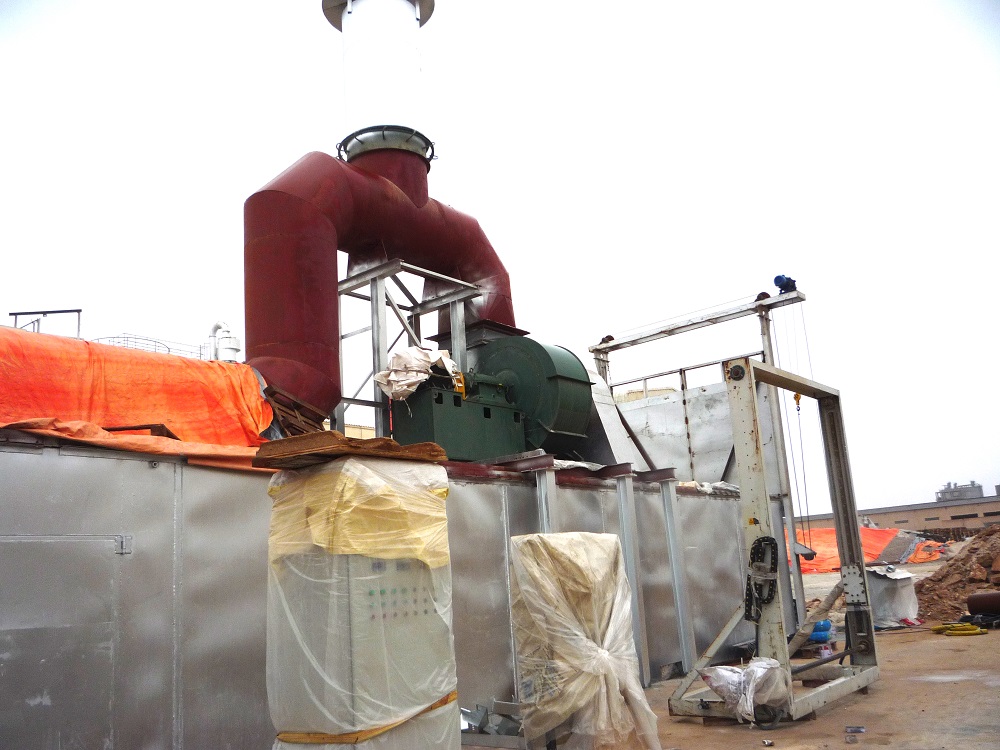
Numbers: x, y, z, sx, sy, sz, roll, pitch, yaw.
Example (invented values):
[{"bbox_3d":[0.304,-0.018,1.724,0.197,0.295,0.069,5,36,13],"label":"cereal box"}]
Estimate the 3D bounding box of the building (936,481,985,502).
[{"bbox_3d":[79.802,23.288,149.667,8.000,9.430,7.000,-10,-13,27],"label":"building"}]

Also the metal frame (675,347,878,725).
[{"bbox_3d":[2.770,1.675,9.170,1.163,3.232,2.537,-13,-15,36],"label":"metal frame"}]

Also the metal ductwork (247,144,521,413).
[{"bbox_3d":[-1.227,-0.854,10.175,1.000,3.450,4.000,-13,-15,36],"label":"metal ductwork"}]

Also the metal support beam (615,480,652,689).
[{"bbox_3d":[1.591,2.461,10.438,0.140,2.475,0.145,-13,-15,36],"label":"metal support beam"}]

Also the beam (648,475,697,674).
[{"bbox_3d":[2.323,2.584,11.216,0.140,2.461,0.145,-13,-15,36],"label":"beam"}]

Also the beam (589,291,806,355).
[{"bbox_3d":[3.452,-0.867,16.080,4.462,0.130,0.340,-15,-16,42],"label":"beam"}]

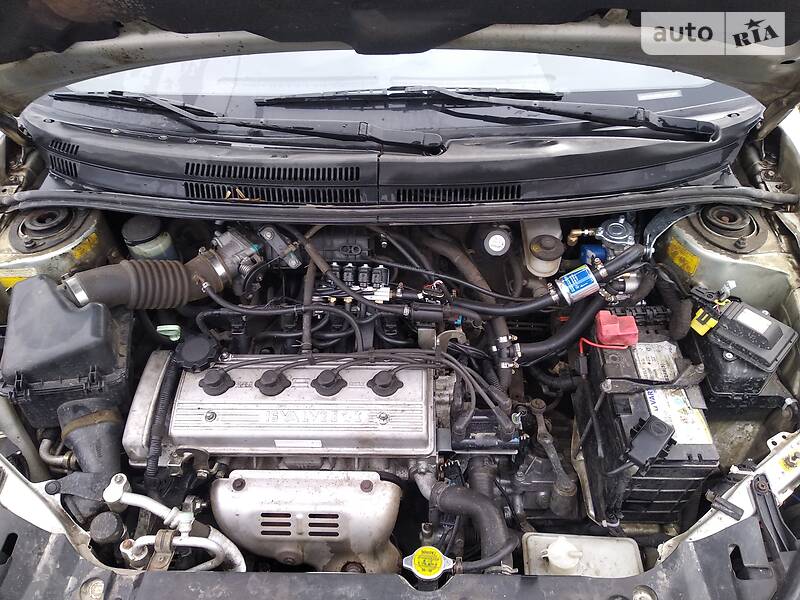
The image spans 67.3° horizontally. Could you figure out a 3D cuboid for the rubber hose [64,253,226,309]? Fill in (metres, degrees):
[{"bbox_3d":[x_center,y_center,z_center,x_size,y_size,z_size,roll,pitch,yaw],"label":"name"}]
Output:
[{"bbox_3d":[-0.432,-0.033,1.020,0.265,0.078,0.082,-6,44,-6],"label":"rubber hose"}]

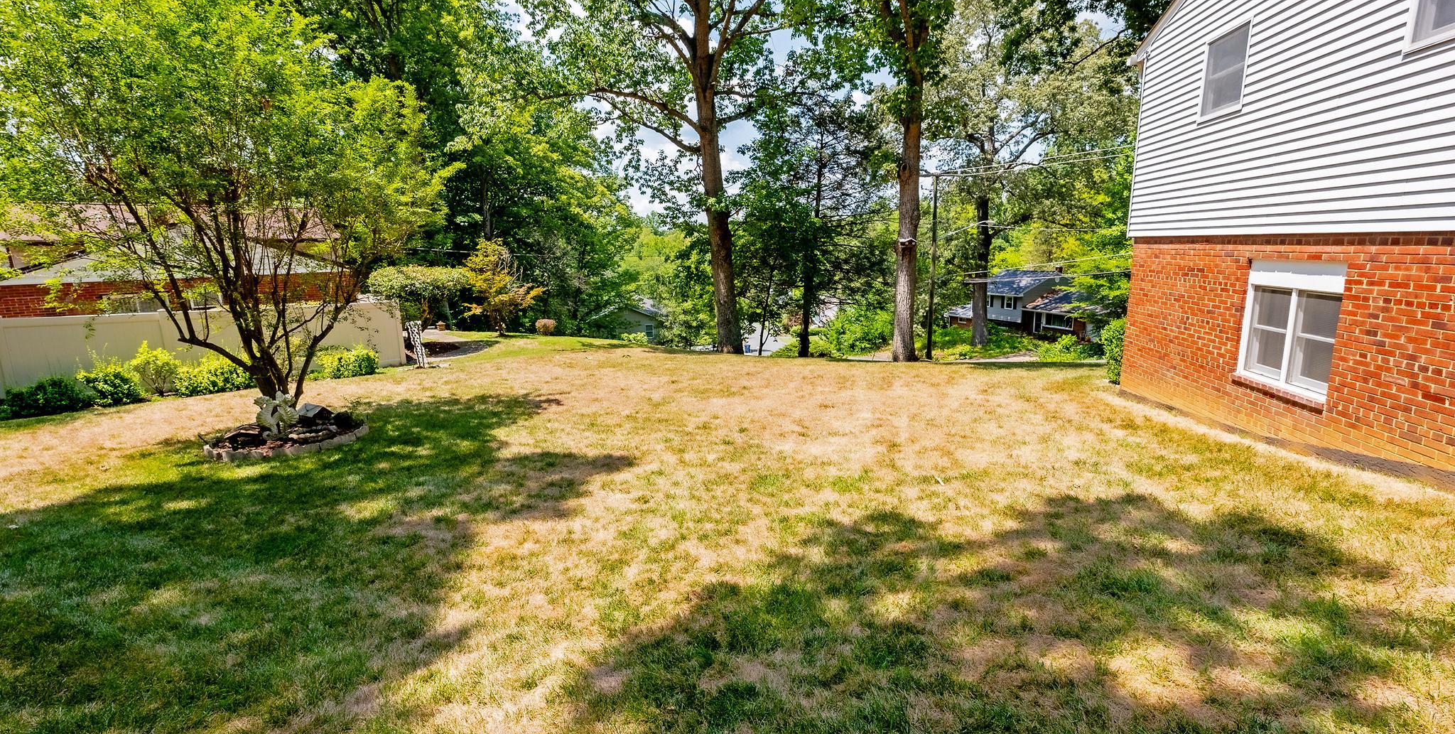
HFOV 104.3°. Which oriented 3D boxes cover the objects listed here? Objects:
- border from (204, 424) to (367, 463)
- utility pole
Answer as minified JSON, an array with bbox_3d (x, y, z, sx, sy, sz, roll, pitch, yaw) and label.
[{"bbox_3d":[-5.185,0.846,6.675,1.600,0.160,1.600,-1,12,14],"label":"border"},{"bbox_3d":[6.464,-3.075,17.958,0.190,5.794,0.190,-1,12,14],"label":"utility pole"}]

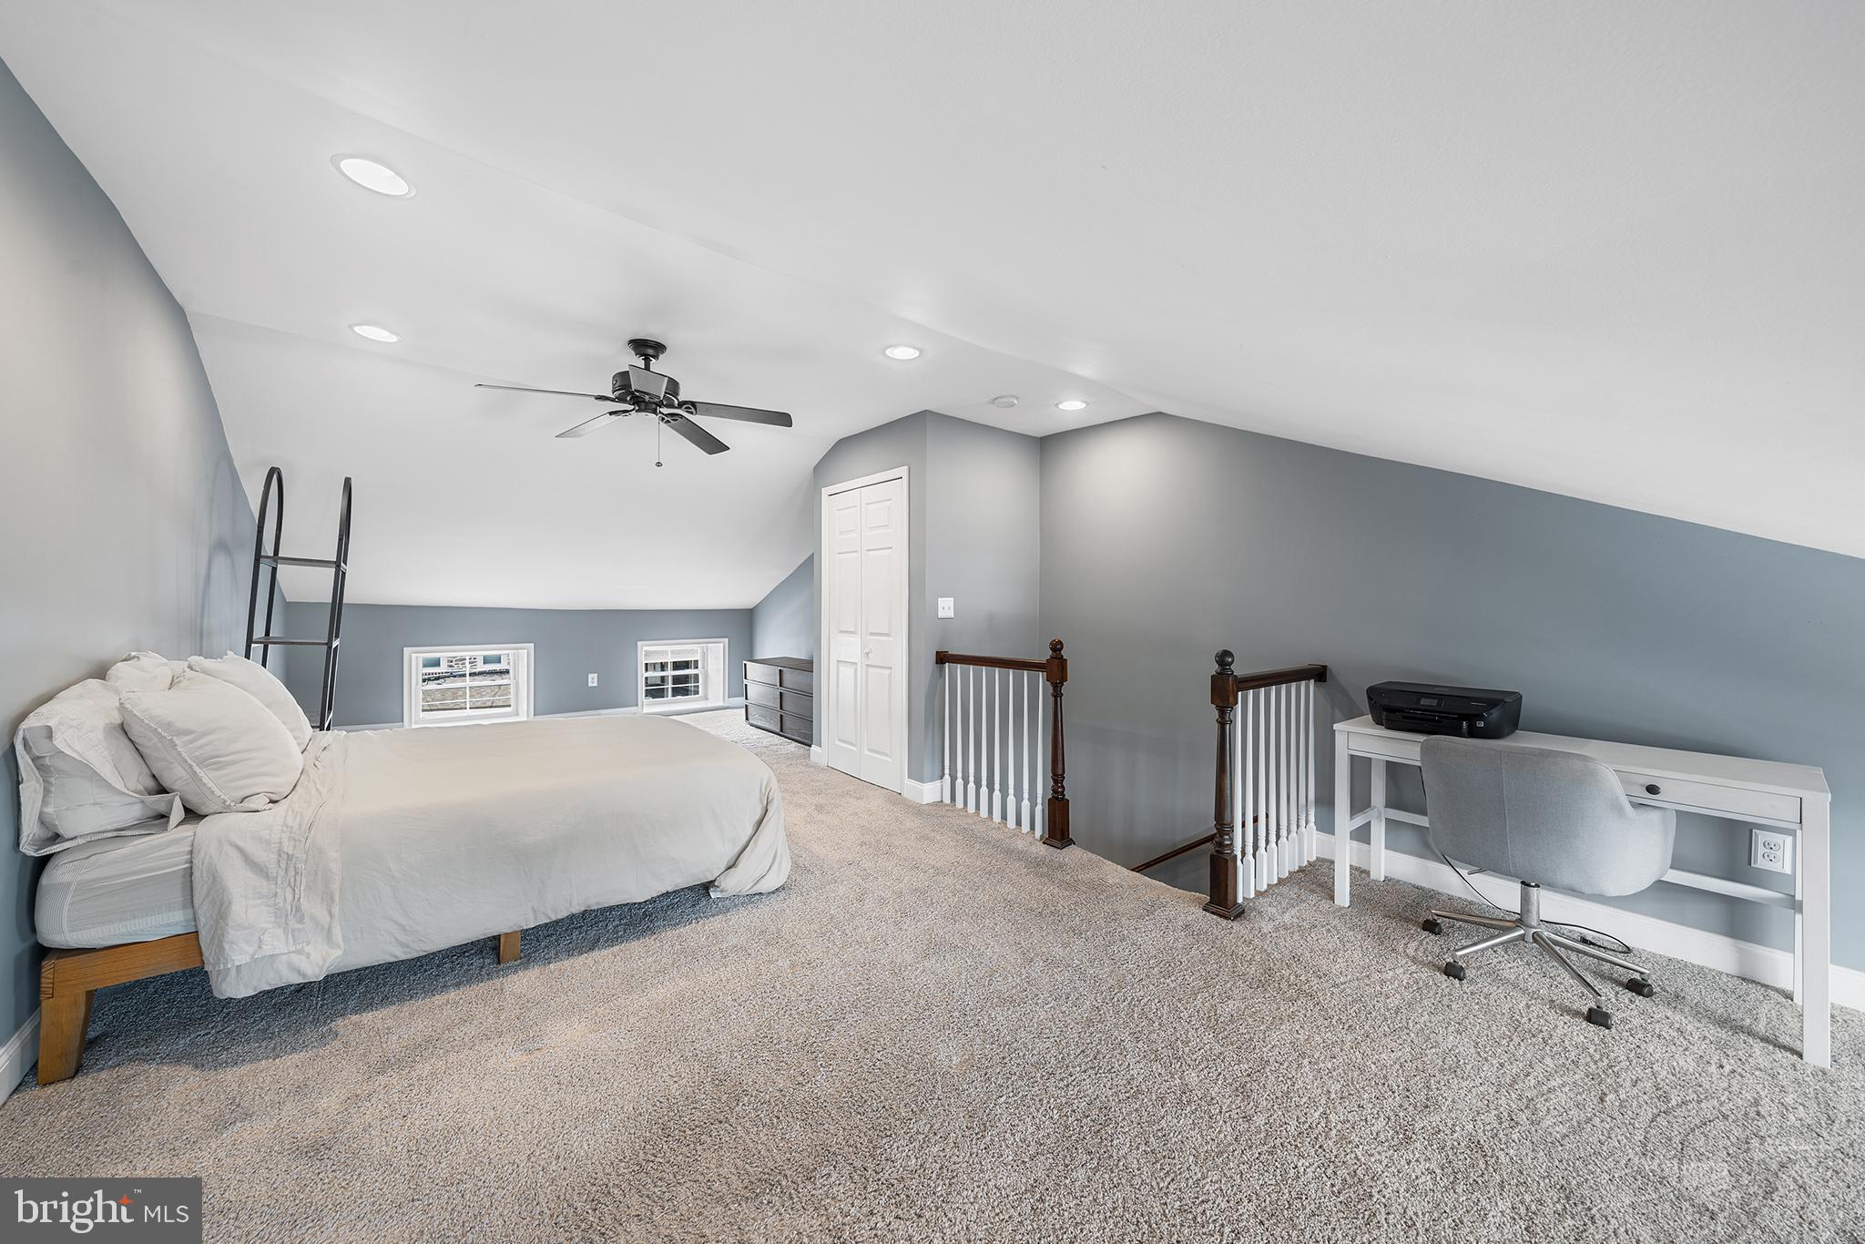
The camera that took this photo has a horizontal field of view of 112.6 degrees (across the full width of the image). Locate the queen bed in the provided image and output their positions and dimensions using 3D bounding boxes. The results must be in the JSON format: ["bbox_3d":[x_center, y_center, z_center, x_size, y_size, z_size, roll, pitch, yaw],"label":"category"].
[{"bbox_3d":[-1.916,0.864,2.840,2.090,0.620,1.580,-1,2,-35],"label":"queen bed"}]

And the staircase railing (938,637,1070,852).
[{"bbox_3d":[0.385,0.626,3.607,0.130,1.060,1.000,-1,2,-39],"label":"staircase railing"}]

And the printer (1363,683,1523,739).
[{"bbox_3d":[2.128,0.369,2.600,0.360,0.130,0.445,-1,2,-39],"label":"printer"}]

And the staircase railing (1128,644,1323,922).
[{"bbox_3d":[1.548,0.653,2.796,0.960,1.050,0.130,-1,2,-39],"label":"staircase railing"}]

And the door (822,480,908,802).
[{"bbox_3d":[-0.504,0.092,4.488,0.060,2.070,0.970,-1,2,-39],"label":"door"}]

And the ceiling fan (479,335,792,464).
[{"bbox_3d":[-1.350,-1.039,2.947,1.290,0.580,1.270,-1,2,-23],"label":"ceiling fan"}]

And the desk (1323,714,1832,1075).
[{"bbox_3d":[2.234,0.817,2.295,0.470,0.750,1.200,-1,2,-39],"label":"desk"}]

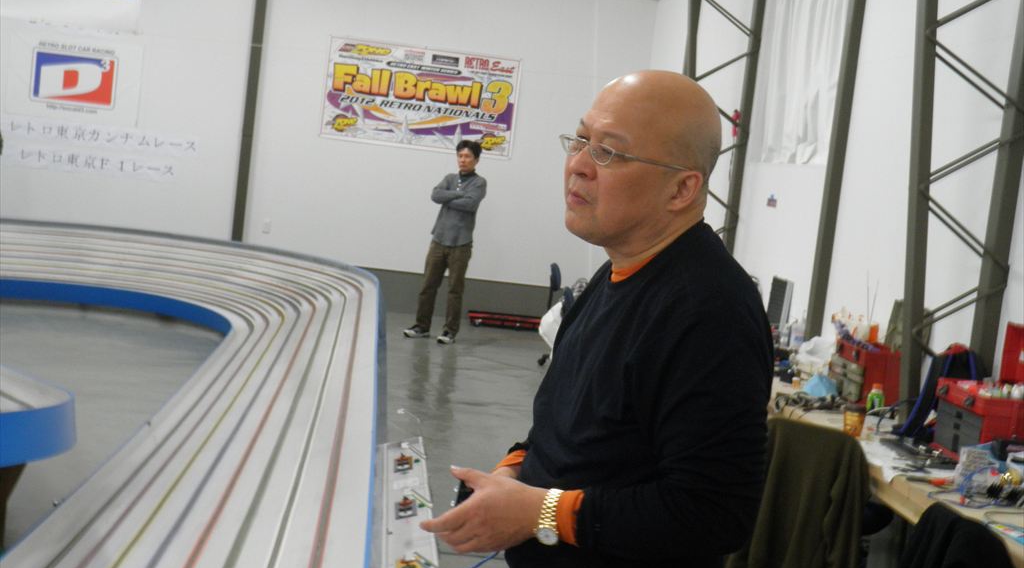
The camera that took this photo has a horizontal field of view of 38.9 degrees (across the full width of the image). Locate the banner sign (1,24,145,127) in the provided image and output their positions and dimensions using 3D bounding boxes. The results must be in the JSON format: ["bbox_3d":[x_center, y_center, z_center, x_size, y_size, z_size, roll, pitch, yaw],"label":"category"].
[{"bbox_3d":[-4.107,-1.935,13.591,1.220,0.810,0.020,6,5,-5],"label":"banner sign"}]

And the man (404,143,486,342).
[{"bbox_3d":[-0.529,-0.363,12.252,0.500,1.690,0.380,9,5,28],"label":"man"}]

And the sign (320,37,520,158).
[{"bbox_3d":[-0.865,-1.779,13.859,1.830,0.940,0.020,6,5,-5],"label":"sign"}]

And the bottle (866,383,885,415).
[{"bbox_3d":[1.539,0.478,6.102,0.067,0.128,0.067,6,5,-5],"label":"bottle"}]

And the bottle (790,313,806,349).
[{"bbox_3d":[1.590,0.256,8.057,0.075,0.200,0.075,6,5,-5],"label":"bottle"}]

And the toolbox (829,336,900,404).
[{"bbox_3d":[1.605,0.397,6.509,0.215,0.235,0.360,6,5,-8],"label":"toolbox"}]

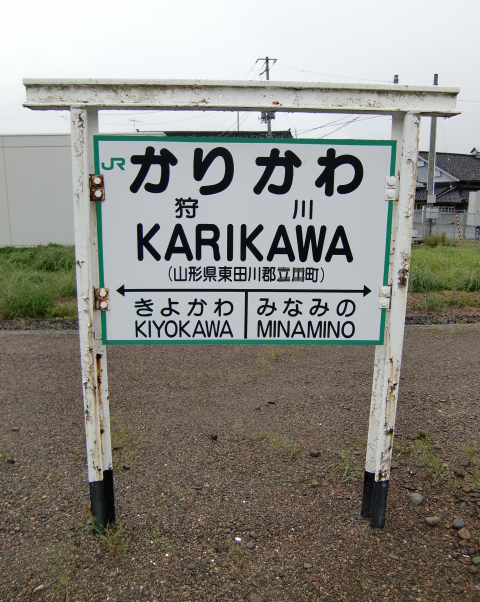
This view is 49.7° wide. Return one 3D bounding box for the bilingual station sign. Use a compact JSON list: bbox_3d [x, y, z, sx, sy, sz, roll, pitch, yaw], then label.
[{"bbox_3d":[0.025,-0.227,2.118,1.200,0.850,0.040,0,12,-2],"label":"bilingual station sign"}]

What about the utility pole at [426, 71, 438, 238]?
[{"bbox_3d":[9.496,-6.986,25.587,0.350,7.970,0.350,1,12,0],"label":"utility pole"}]

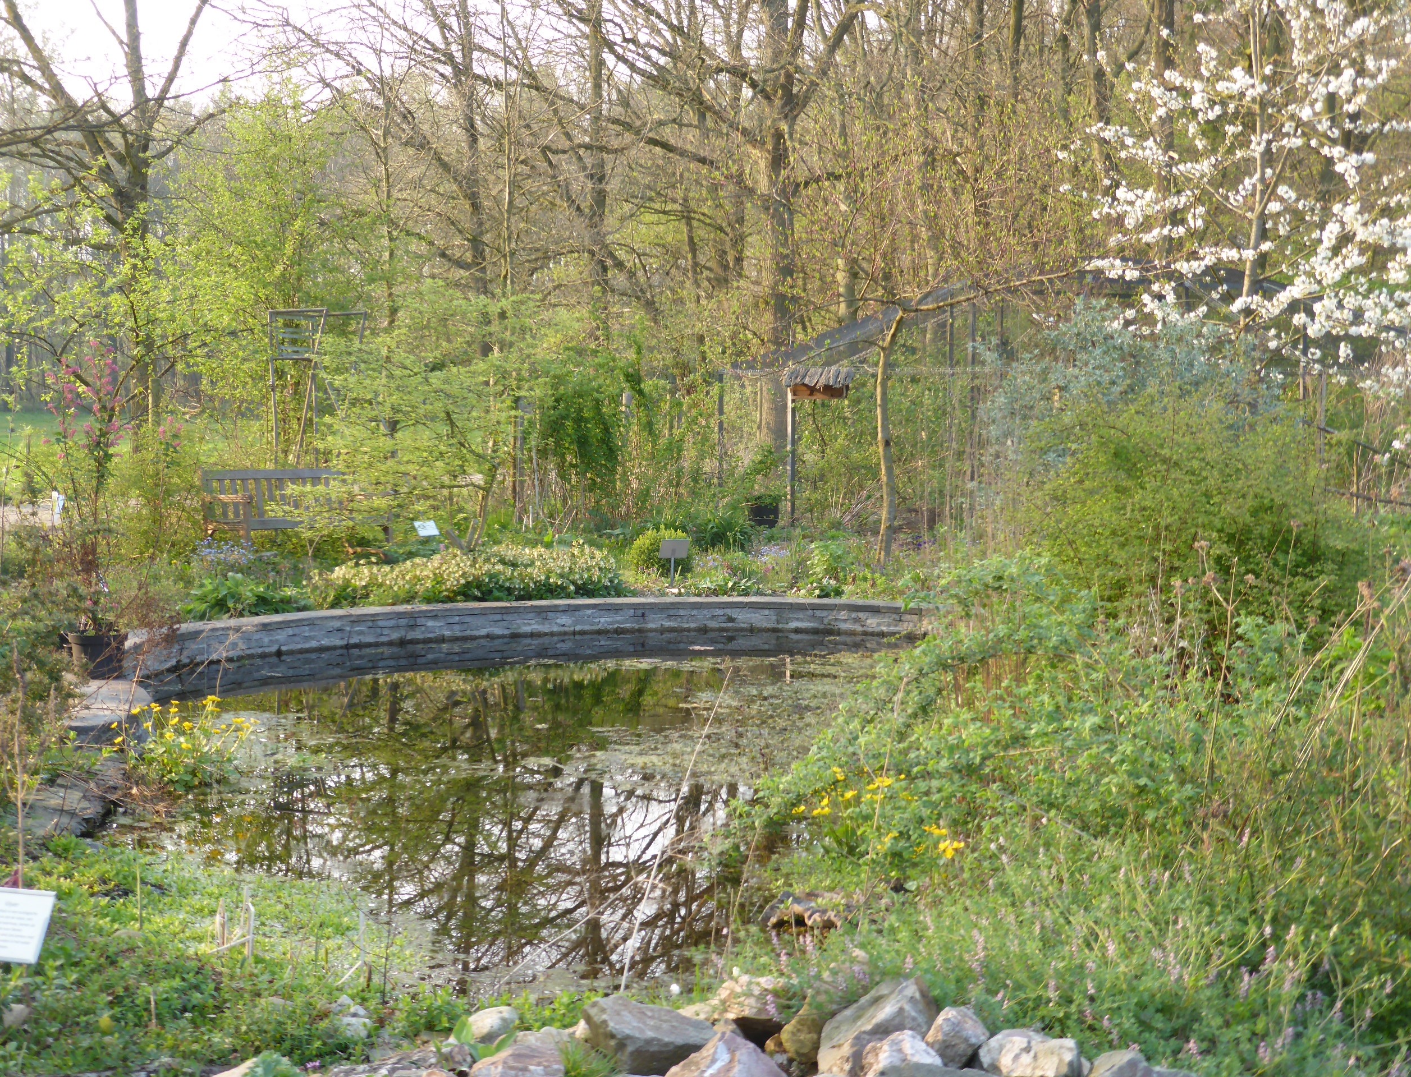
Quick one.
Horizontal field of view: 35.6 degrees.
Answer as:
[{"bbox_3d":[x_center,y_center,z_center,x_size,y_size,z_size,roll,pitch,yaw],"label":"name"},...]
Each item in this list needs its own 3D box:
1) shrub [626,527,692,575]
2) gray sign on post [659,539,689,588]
[{"bbox_3d":[-0.374,0.108,18.000,0.540,0.410,0.520,0,4,0],"label":"shrub"},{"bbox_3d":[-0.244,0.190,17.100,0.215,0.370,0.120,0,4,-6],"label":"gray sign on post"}]

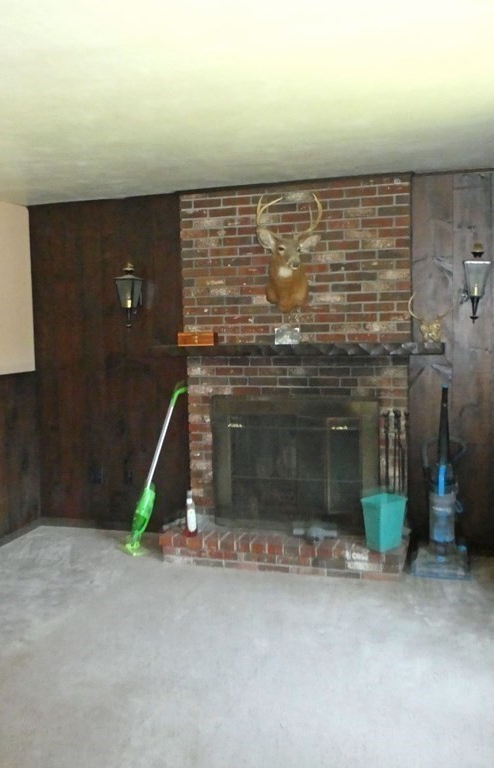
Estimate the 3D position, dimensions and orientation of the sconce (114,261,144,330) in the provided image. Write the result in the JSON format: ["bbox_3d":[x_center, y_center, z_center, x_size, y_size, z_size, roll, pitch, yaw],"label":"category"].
[{"bbox_3d":[-0.810,-0.627,5.013,0.161,0.458,0.209,0,6,17],"label":"sconce"}]

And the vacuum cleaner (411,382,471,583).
[{"bbox_3d":[1.194,0.568,4.356,0.350,1.155,0.328,0,6,17],"label":"vacuum cleaner"}]

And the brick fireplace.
[{"bbox_3d":[0.232,-0.077,4.581,1.582,2.436,0.521,0,6,17],"label":"brick fireplace"}]

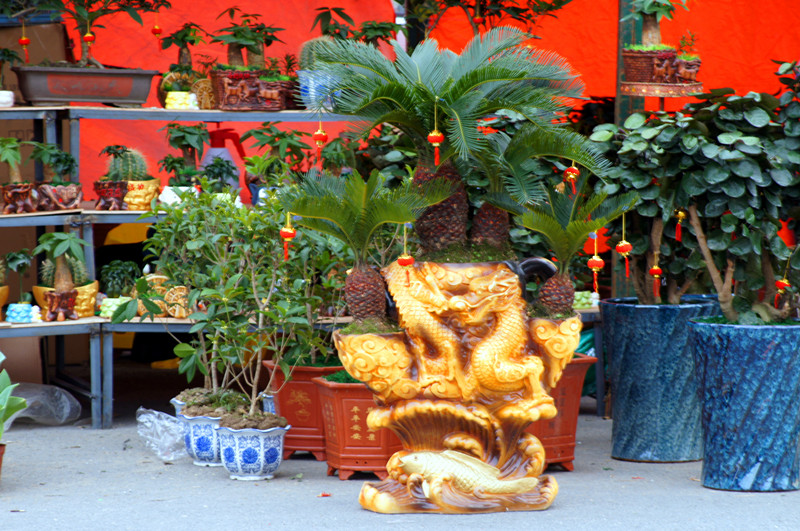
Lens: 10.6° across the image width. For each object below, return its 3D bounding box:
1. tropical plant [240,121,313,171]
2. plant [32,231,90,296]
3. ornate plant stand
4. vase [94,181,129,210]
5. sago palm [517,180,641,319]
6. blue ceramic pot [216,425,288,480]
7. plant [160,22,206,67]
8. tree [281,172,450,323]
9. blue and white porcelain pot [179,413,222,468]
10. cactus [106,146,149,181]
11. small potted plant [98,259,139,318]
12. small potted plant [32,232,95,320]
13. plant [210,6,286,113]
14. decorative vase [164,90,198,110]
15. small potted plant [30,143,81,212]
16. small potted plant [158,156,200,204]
[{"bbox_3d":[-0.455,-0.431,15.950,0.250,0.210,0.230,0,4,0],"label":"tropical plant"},{"bbox_3d":[-1.212,-0.007,15.500,0.205,0.235,0.190,0,4,0],"label":"plant"},{"bbox_3d":[0.174,0.364,13.120,0.745,0.745,0.400,0,4,-5],"label":"ornate plant stand"},{"bbox_3d":[-1.049,-0.254,15.720,0.127,0.103,0.122,0,4,0],"label":"vase"},{"bbox_3d":[0.561,-0.066,13.600,0.380,0.425,0.360,0,4,0],"label":"sago palm"},{"bbox_3d":[-0.473,0.601,13.900,0.245,0.168,0.245,0,4,0],"label":"blue ceramic pot"},{"bbox_3d":[-0.805,-0.822,16.100,0.170,0.165,0.155,0,4,0],"label":"plant"},{"bbox_3d":[-0.100,-0.065,13.350,0.535,0.455,0.470,0,4,0],"label":"tree"},{"bbox_3d":[-0.618,0.580,14.420,0.245,0.175,0.245,0,4,0],"label":"blue and white porcelain pot"},{"bbox_3d":[-0.998,-0.372,15.850,0.150,0.130,0.150,0,4,0],"label":"cactus"},{"bbox_3d":[-1.015,0.083,15.600,0.145,0.210,0.130,0,4,0],"label":"small potted plant"},{"bbox_3d":[-1.195,0.039,15.370,0.222,0.310,0.200,0,4,0],"label":"small potted plant"},{"bbox_3d":[-0.562,-0.756,15.850,0.280,0.375,0.210,0,4,0],"label":"plant"},{"bbox_3d":[-0.799,-0.604,15.830,0.122,0.068,0.095,0,4,0],"label":"decorative vase"},{"bbox_3d":[-1.250,-0.324,15.750,0.185,0.240,0.145,-1,4,-15],"label":"small potted plant"},{"bbox_3d":[-0.811,-0.315,15.850,0.160,0.180,0.135,0,4,0],"label":"small potted plant"}]

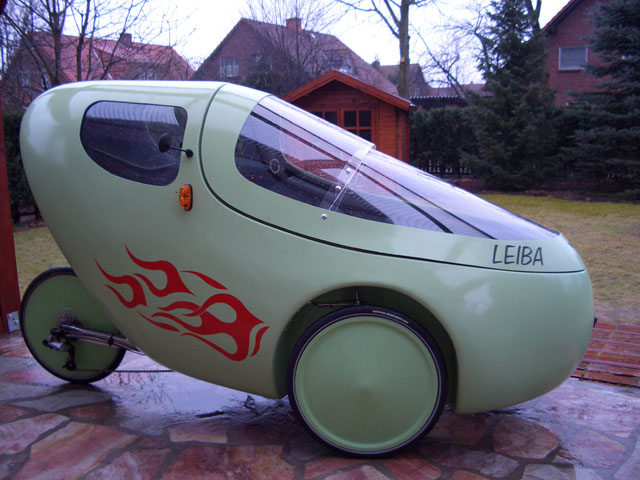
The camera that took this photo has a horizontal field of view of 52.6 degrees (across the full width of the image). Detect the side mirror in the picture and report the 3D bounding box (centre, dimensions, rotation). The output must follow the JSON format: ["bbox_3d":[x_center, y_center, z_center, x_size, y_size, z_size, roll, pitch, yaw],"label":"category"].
[{"bbox_3d":[-0.425,-0.280,1.894,0.048,0.069,0.130,2,10,20],"label":"side mirror"}]

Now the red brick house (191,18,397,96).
[{"bbox_3d":[-1.823,-10.896,45.632,10.600,8.900,10.400,5,11,36],"label":"red brick house"}]

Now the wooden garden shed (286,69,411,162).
[{"bbox_3d":[0.563,-2.285,14.055,2.950,2.450,2.700,0,9,10],"label":"wooden garden shed"}]

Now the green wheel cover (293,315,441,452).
[{"bbox_3d":[0.133,0.411,1.850,0.430,0.430,0.050,0,9,12],"label":"green wheel cover"}]

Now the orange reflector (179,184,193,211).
[{"bbox_3d":[-0.405,-0.128,1.955,0.033,0.077,0.027,1,2,17],"label":"orange reflector"}]

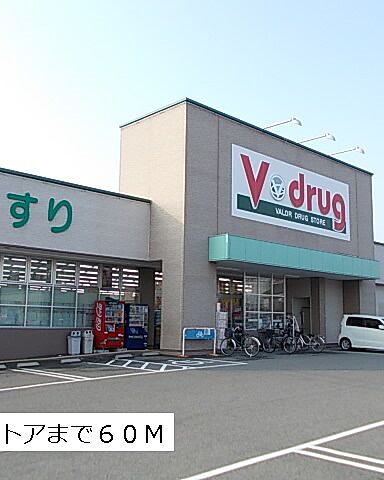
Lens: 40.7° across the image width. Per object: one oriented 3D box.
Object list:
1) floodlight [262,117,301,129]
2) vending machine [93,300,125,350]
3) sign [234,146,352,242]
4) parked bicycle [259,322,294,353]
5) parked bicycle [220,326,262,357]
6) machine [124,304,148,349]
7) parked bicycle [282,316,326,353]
[{"bbox_3d":[4.302,-5.426,24.835,0.320,0.400,2.150,9,-12,-44],"label":"floodlight"},{"bbox_3d":[-3.305,3.434,20.743,0.970,1.840,0.740,9,-12,-44],"label":"vending machine"},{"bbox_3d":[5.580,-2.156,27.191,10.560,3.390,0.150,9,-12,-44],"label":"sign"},{"bbox_3d":[3.745,4.272,22.120,0.570,1.100,1.750,9,-12,-44],"label":"parked bicycle"},{"bbox_3d":[1.844,3.942,20.013,0.570,1.090,1.760,9,-12,-44],"label":"parked bicycle"},{"bbox_3d":[-2.439,3.635,21.624,1.000,1.830,0.720,9,-12,-44],"label":"machine"},{"bbox_3d":[5.081,4.423,23.175,0.570,1.140,1.780,9,-12,-44],"label":"parked bicycle"}]

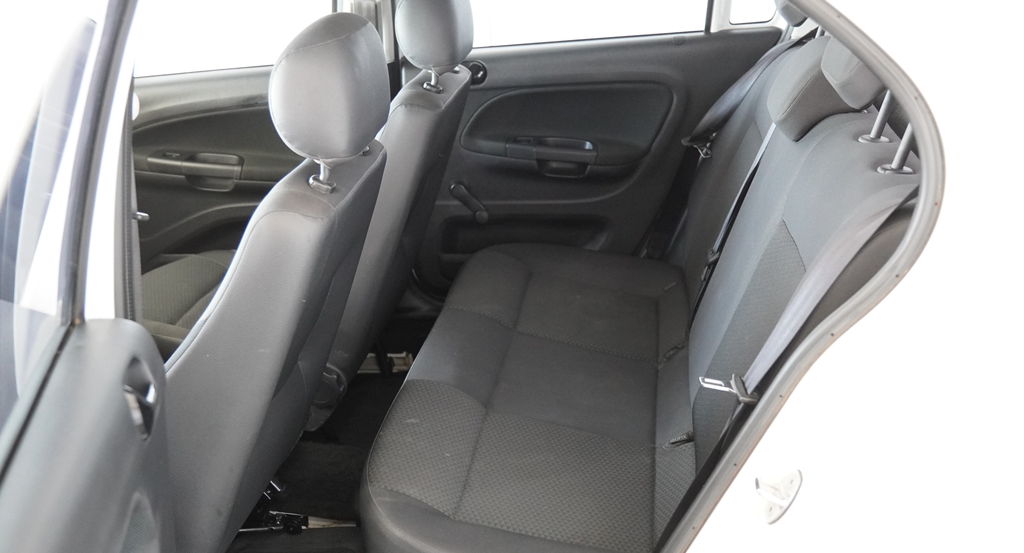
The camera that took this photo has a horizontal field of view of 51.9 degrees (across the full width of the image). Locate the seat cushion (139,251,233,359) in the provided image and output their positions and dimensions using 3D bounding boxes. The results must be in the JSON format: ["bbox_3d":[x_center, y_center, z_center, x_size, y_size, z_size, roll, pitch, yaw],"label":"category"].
[{"bbox_3d":[-0.641,0.114,2.550,0.560,0.215,0.500,1,22,9],"label":"seat cushion"}]

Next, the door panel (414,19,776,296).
[{"bbox_3d":[0.177,-0.253,2.649,0.910,0.690,0.130,1,22,9],"label":"door panel"}]

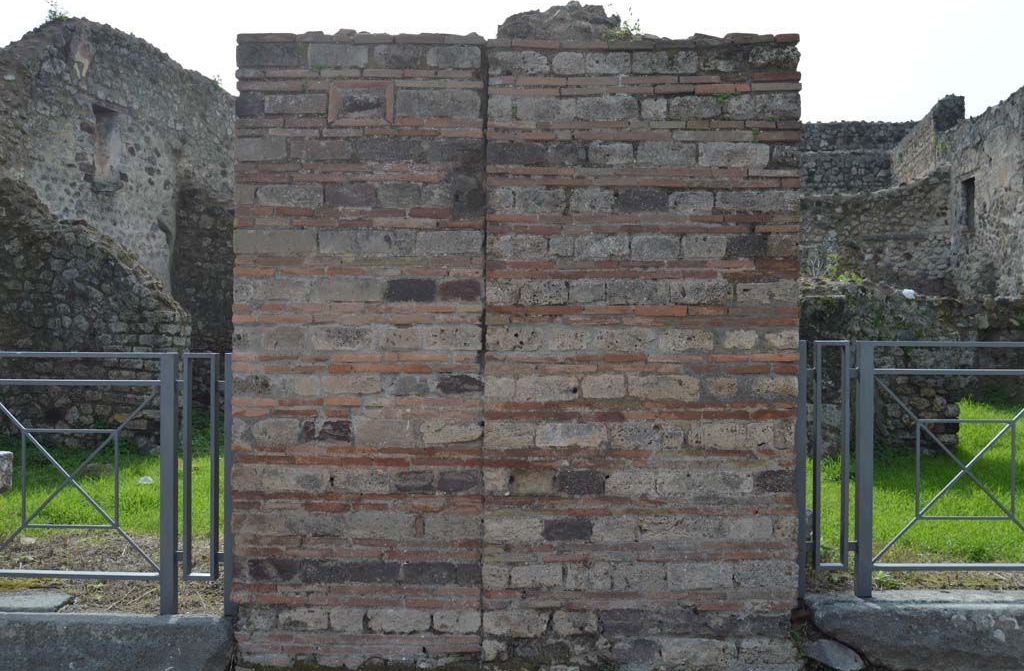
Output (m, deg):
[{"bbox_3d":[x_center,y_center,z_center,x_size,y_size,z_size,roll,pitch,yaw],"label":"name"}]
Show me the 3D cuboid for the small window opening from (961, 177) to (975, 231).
[{"bbox_3d":[8.100,-2.300,17.100,0.300,0.930,0.520,0,1,3],"label":"small window opening"}]

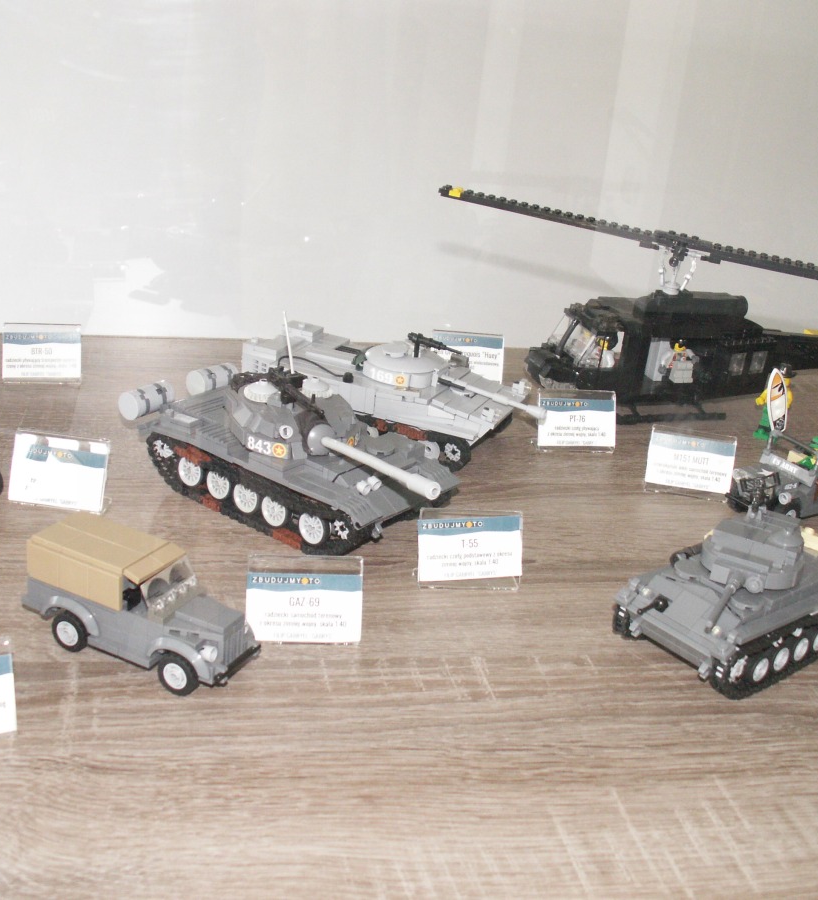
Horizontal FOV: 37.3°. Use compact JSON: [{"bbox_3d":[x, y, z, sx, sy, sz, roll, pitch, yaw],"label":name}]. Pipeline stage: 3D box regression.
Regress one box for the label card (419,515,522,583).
[{"bbox_3d":[0.030,0.049,0.606,0.051,0.032,0.004,-2,3,-7],"label":"label card"}]

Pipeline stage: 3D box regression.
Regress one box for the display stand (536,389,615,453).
[{"bbox_3d":[0.112,-0.020,0.808,0.051,0.038,0.019,2,23,-9],"label":"display stand"}]

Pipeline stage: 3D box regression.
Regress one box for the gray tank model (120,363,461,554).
[{"bbox_3d":[-0.065,-0.006,0.672,0.205,0.077,0.084,22,28,34],"label":"gray tank model"}]

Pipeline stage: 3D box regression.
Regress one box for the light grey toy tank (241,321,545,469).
[{"bbox_3d":[-0.006,-0.043,0.798,0.199,0.066,0.076,14,24,20],"label":"light grey toy tank"}]

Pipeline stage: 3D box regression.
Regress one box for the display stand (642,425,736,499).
[{"bbox_3d":[0.176,0.008,0.756,0.051,0.031,0.004,8,6,6],"label":"display stand"}]

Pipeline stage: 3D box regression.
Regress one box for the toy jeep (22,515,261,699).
[{"bbox_3d":[-0.117,0.066,0.536,0.101,0.050,0.046,15,25,21],"label":"toy jeep"}]

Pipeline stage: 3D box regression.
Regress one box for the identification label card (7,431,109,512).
[{"bbox_3d":[-0.187,0.011,0.655,0.050,0.038,0.018,7,23,5],"label":"identification label card"}]

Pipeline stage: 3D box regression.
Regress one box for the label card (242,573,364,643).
[{"bbox_3d":[-0.047,0.071,0.549,0.051,0.031,0.004,2,6,-8],"label":"label card"}]

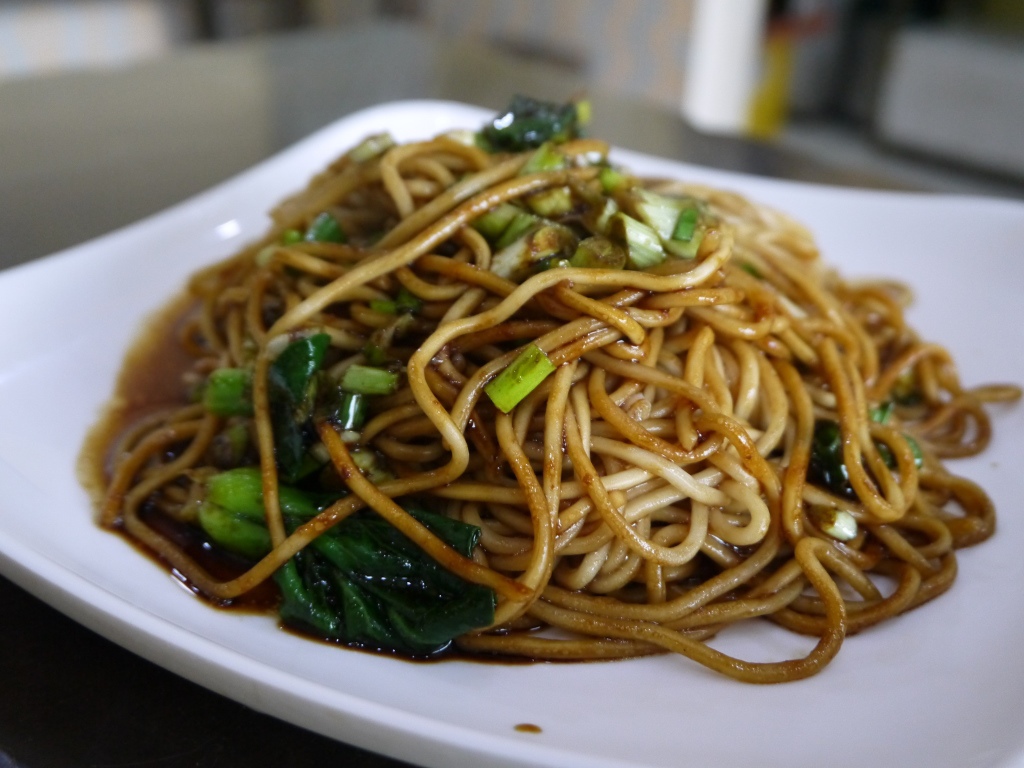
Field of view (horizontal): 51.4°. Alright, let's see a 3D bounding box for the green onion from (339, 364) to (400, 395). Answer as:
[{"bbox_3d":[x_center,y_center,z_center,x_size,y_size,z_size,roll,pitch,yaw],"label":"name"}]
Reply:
[{"bbox_3d":[-0.033,-0.001,0.252,0.013,0.006,0.006,7,28,-4],"label":"green onion"}]

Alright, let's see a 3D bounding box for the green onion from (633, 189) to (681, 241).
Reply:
[{"bbox_3d":[0.042,-0.049,0.308,0.010,0.008,0.015,-26,72,-14],"label":"green onion"}]

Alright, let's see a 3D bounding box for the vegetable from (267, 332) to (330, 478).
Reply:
[{"bbox_3d":[-0.057,0.006,0.285,0.014,0.039,0.012,7,-6,3],"label":"vegetable"}]

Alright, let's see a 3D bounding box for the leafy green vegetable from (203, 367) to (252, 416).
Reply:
[{"bbox_3d":[-0.071,0.002,0.265,0.012,0.008,0.010,0,28,0],"label":"leafy green vegetable"}]

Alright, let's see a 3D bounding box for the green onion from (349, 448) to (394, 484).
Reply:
[{"bbox_3d":[-0.032,0.019,0.242,0.009,0.005,0.008,0,28,0],"label":"green onion"}]

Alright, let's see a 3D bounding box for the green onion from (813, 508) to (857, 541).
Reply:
[{"bbox_3d":[0.080,0.035,0.264,0.011,0.006,0.007,24,63,10],"label":"green onion"}]

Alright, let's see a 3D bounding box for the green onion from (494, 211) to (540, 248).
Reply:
[{"bbox_3d":[0.001,-0.045,0.312,0.013,0.005,0.006,-40,67,-14],"label":"green onion"}]

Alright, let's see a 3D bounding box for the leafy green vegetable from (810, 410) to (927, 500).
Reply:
[{"bbox_3d":[0.092,0.019,0.278,0.027,0.015,0.018,14,35,0],"label":"leafy green vegetable"}]

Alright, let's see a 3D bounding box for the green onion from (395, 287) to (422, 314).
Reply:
[{"bbox_3d":[-0.026,-0.021,0.268,0.007,0.005,0.005,0,28,0],"label":"green onion"}]

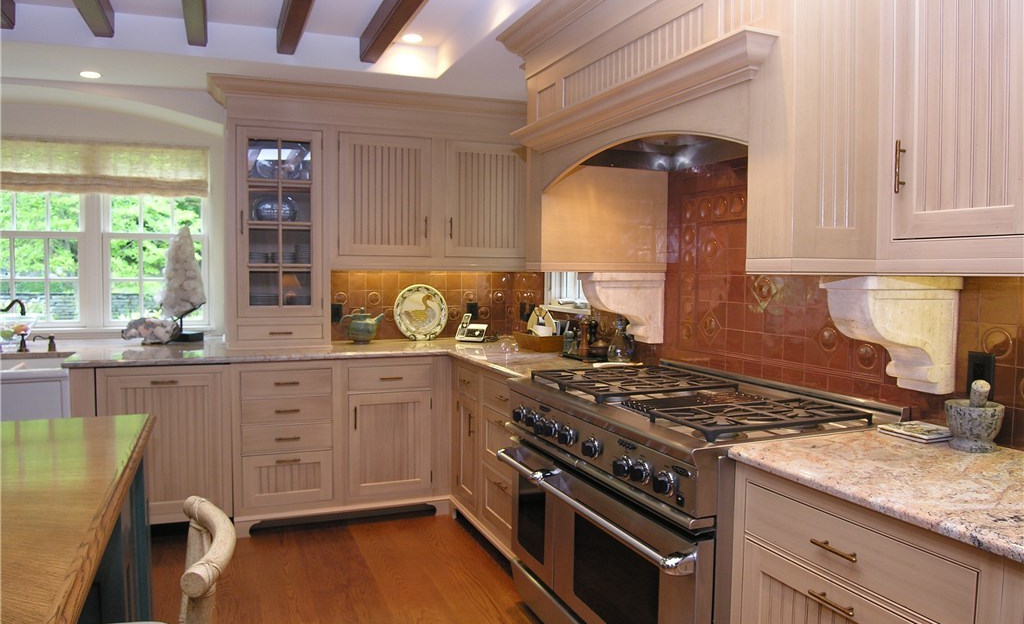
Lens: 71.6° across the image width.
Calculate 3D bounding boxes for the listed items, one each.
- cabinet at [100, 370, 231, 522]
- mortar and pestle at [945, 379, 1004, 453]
[{"bbox_3d":[-1.800,0.637,3.738,0.585,0.786,0.604,0,3,-23],"label":"cabinet"},{"bbox_3d":[1.145,0.255,1.761,0.128,0.165,0.128,0,3,-23],"label":"mortar and pestle"}]

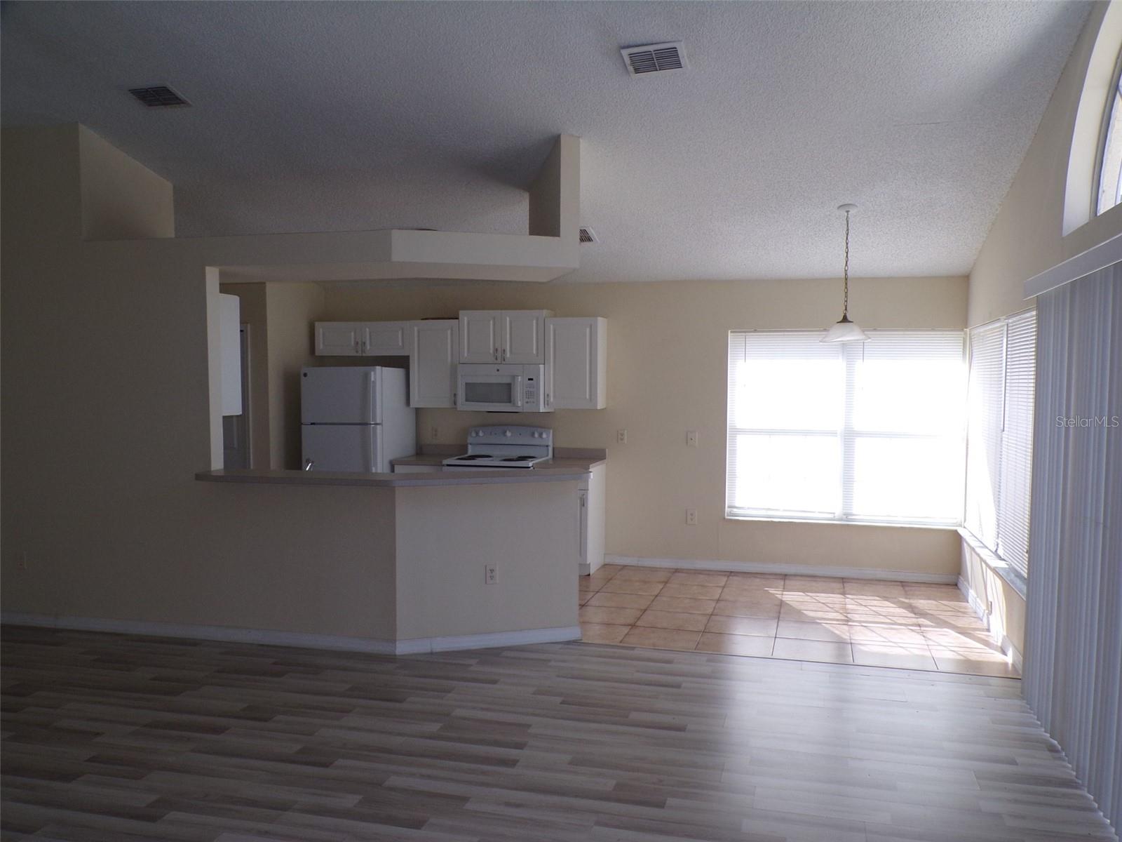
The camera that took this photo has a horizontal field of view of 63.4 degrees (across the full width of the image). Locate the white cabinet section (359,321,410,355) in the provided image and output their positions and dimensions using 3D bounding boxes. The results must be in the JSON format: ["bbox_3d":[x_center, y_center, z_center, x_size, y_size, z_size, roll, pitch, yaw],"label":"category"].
[{"bbox_3d":[-1.517,-0.743,8.246,0.465,0.306,0.321,1,3,16],"label":"white cabinet section"}]

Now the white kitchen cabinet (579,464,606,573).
[{"bbox_3d":[0.081,0.821,7.665,0.469,0.875,0.611,1,2,16],"label":"white kitchen cabinet"}]

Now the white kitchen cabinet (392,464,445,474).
[{"bbox_3d":[-1.101,0.802,7.973,0.465,0.877,0.610,1,3,16],"label":"white kitchen cabinet"}]

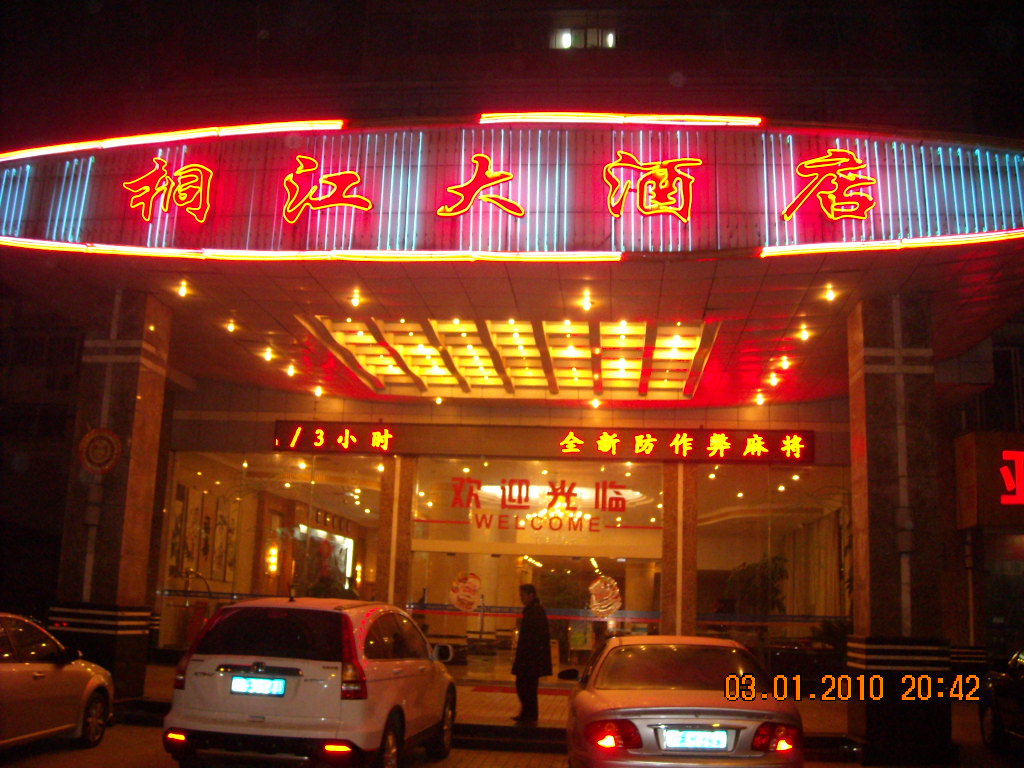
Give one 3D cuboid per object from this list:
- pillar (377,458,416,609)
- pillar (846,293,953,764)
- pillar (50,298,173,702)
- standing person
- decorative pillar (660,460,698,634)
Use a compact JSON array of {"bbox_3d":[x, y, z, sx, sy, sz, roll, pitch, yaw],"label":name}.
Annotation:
[{"bbox_3d":[-2.055,3.167,18.471,0.599,4.052,0.580,1,-11,6],"label":"pillar"},{"bbox_3d":[4.445,1.646,12.092,0.902,5.246,0.876,1,-11,6],"label":"pillar"},{"bbox_3d":[-5.079,1.455,13.203,0.902,5.149,0.876,1,-11,6],"label":"pillar"},{"bbox_3d":[0.239,3.263,12.566,0.450,1.648,0.480,4,-11,-10],"label":"standing person"},{"bbox_3d":[2.885,3.249,17.983,0.634,4.043,0.580,1,-11,6],"label":"decorative pillar"}]

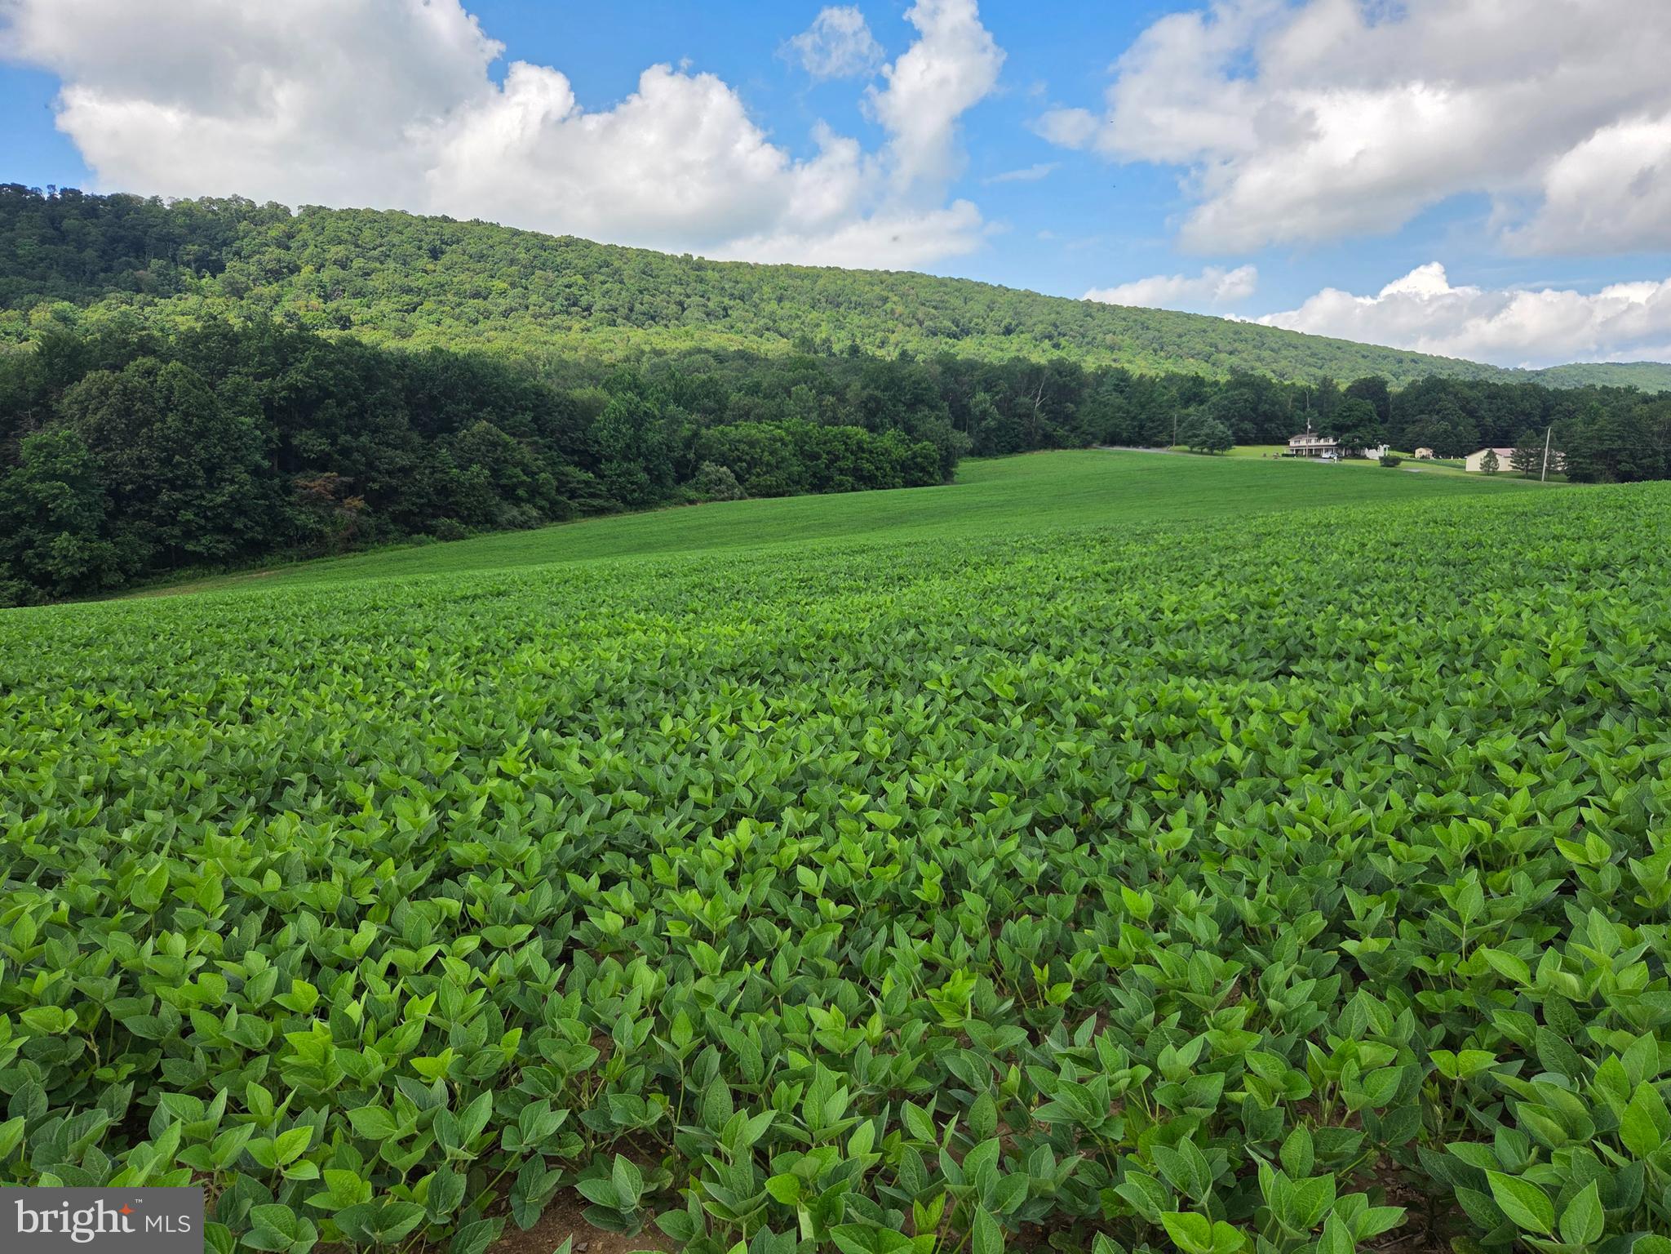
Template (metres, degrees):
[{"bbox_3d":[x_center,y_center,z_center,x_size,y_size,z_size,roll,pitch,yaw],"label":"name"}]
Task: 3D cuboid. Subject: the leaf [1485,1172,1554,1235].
[{"bbox_3d":[0.999,0.840,1.620,0.070,0.025,0.108,-30,37,-8],"label":"leaf"}]

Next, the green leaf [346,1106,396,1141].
[{"bbox_3d":[-0.752,0.804,1.800,0.089,0.025,0.058,18,35,4],"label":"green leaf"}]

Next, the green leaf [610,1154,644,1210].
[{"bbox_3d":[-0.337,0.899,1.800,0.055,0.025,0.086,-17,56,-23],"label":"green leaf"}]

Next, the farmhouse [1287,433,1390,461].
[{"bbox_3d":[131.446,-47.055,290.000,22.500,7.400,10.000,6,11,36],"label":"farmhouse"}]

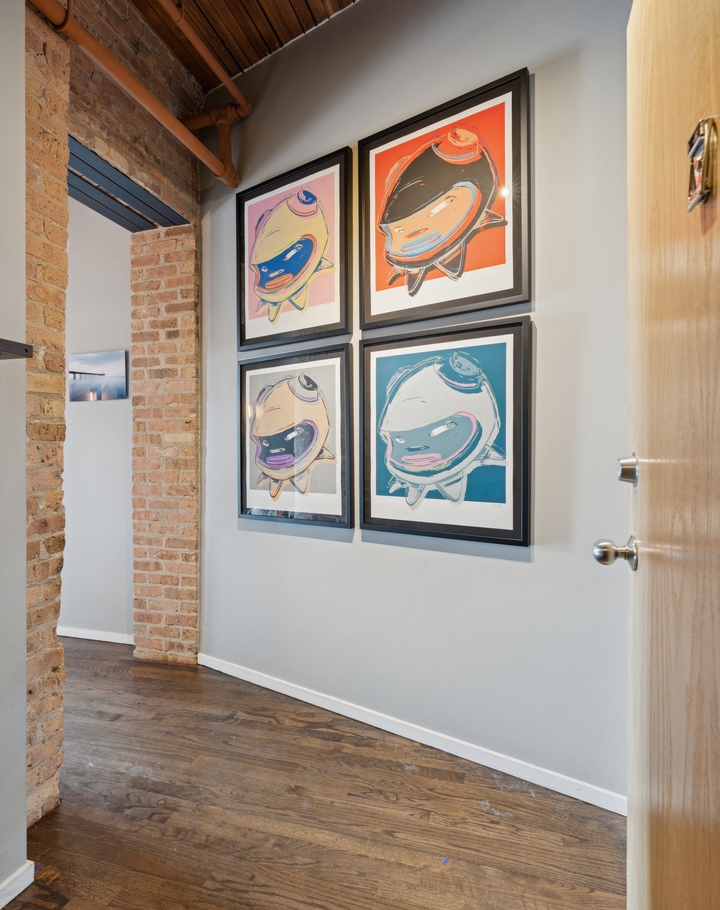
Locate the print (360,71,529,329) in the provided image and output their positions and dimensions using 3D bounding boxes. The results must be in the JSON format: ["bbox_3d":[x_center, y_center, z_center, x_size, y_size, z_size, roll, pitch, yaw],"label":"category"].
[{"bbox_3d":[0.291,-0.900,1.801,0.671,0.775,0.034,0,0,33],"label":"print"}]

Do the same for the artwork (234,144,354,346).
[{"bbox_3d":[-0.316,-0.895,2.195,0.671,0.775,0.034,0,0,33],"label":"artwork"}]

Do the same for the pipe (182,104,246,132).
[{"bbox_3d":[-0.718,-1.655,2.354,0.360,0.062,0.064,0,0,16],"label":"pipe"}]

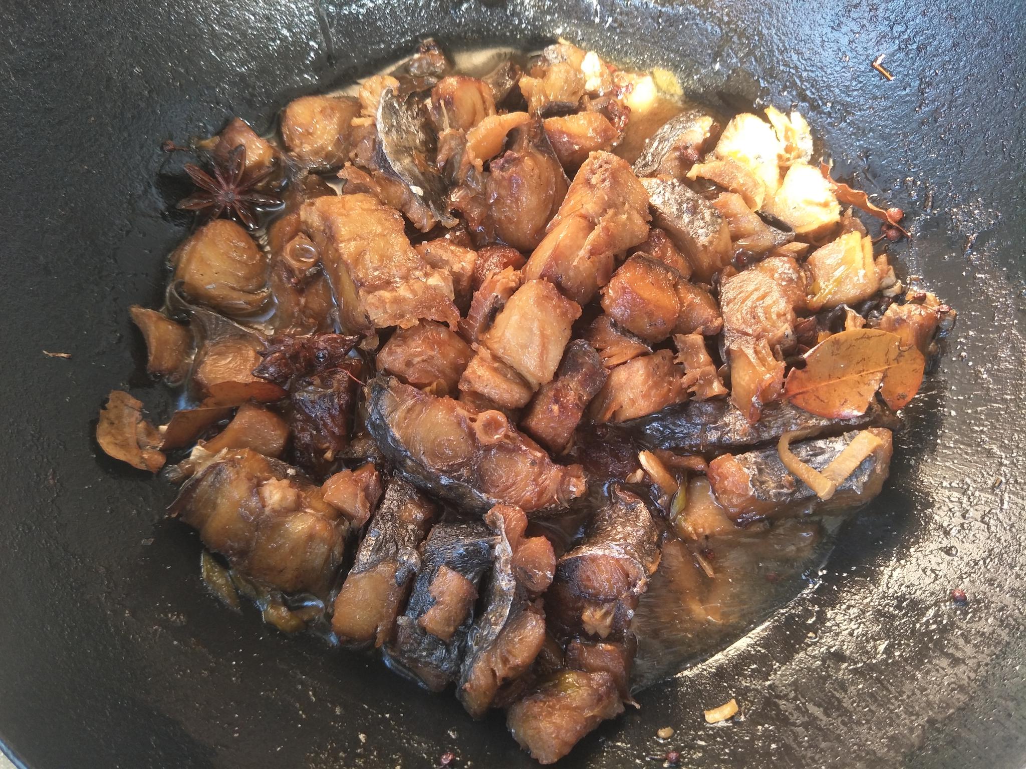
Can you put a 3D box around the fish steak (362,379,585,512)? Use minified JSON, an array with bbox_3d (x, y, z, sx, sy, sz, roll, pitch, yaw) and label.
[{"bbox_3d":[-0.011,0.021,0.208,0.063,0.020,0.026,27,64,8],"label":"fish steak"}]

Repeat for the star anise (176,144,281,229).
[{"bbox_3d":[-0.104,-0.070,0.262,0.037,0.011,0.035,0,83,-12],"label":"star anise"}]

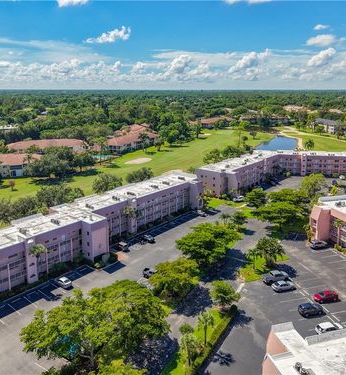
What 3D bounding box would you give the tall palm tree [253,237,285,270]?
[{"bbox_3d":[22.862,15.299,80.792,6.000,6.800,6.300,-4,16,-14],"label":"tall palm tree"}]

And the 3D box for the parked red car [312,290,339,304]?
[{"bbox_3d":[30.378,21.470,68.732,4.600,1.450,1.800,-4,16,-14],"label":"parked red car"}]

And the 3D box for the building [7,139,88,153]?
[{"bbox_3d":[-80.500,-26.364,229.970,47.000,9.000,21.000,-4,16,-13],"label":"building"}]

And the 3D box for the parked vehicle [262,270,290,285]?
[{"bbox_3d":[23.173,20.257,77.709,5.600,1.850,1.980,-5,16,-17],"label":"parked vehicle"}]

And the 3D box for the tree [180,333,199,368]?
[{"bbox_3d":[2.522,24.172,51.273,3.000,5.700,3.000,0,16,0],"label":"tree"}]

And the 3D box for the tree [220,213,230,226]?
[{"bbox_3d":[15.888,9.686,104.260,3.100,4.900,3.100,0,16,0],"label":"tree"}]

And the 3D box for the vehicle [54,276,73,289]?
[{"bbox_3d":[-24.072,20.910,76.090,4.650,1.470,1.830,13,20,39],"label":"vehicle"}]

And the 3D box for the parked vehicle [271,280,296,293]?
[{"bbox_3d":[23.864,21.337,74.577,4.650,1.470,1.830,-5,16,-17],"label":"parked vehicle"}]

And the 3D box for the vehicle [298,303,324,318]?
[{"bbox_3d":[25.658,22.605,64.381,4.500,1.620,1.840,-4,16,-14],"label":"vehicle"}]

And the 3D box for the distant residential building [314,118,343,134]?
[{"bbox_3d":[150.613,-58.660,334.179,15.000,12.000,25.000,-13,20,-38],"label":"distant residential building"}]

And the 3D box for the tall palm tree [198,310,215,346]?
[{"bbox_3d":[5.570,23.450,57.438,2.900,6.700,2.900,0,16,0],"label":"tall palm tree"}]

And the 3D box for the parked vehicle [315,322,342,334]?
[{"bbox_3d":[26.844,24.008,59.650,4.600,1.480,1.800,-4,16,-14],"label":"parked vehicle"}]

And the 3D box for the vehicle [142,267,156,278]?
[{"bbox_3d":[-4.347,19.180,76.264,5.300,1.780,1.920,13,20,39],"label":"vehicle"}]

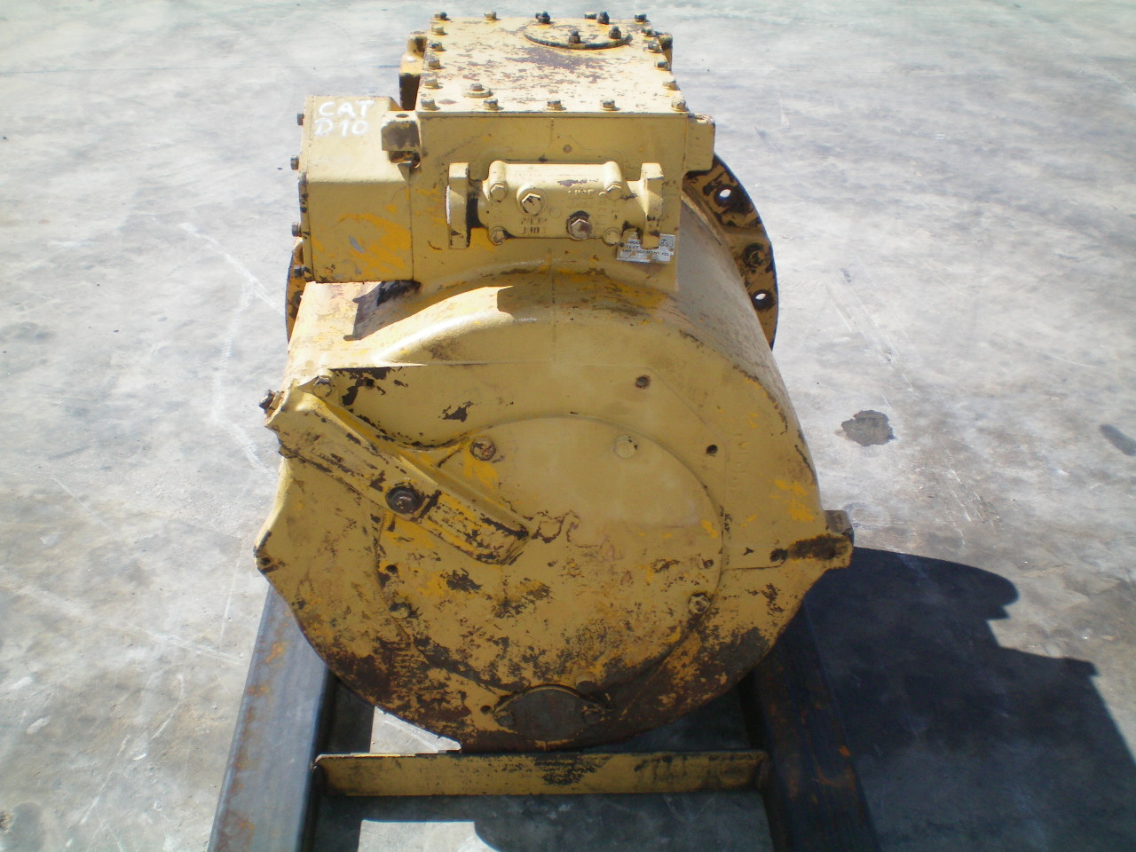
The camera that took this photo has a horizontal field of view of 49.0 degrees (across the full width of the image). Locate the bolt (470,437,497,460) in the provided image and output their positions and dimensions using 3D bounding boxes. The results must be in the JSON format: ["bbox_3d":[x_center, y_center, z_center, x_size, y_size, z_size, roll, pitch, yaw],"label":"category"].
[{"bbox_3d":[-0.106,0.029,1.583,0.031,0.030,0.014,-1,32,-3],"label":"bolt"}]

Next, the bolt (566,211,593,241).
[{"bbox_3d":[0.013,-0.240,1.501,0.029,0.028,0.016,-1,32,-3],"label":"bolt"}]

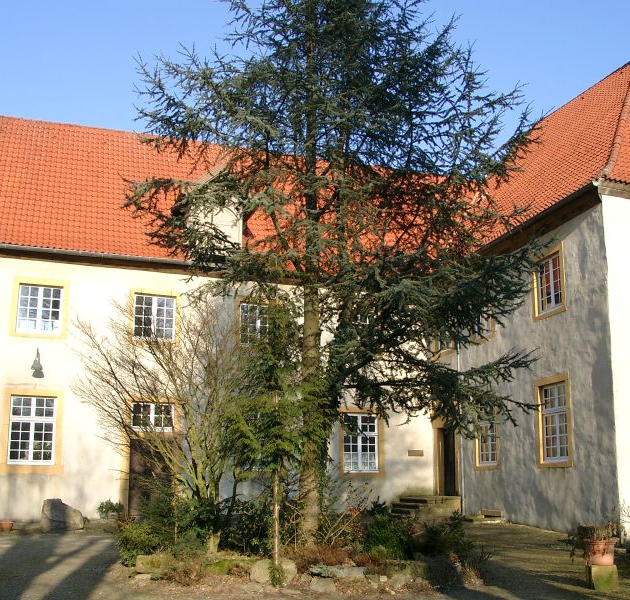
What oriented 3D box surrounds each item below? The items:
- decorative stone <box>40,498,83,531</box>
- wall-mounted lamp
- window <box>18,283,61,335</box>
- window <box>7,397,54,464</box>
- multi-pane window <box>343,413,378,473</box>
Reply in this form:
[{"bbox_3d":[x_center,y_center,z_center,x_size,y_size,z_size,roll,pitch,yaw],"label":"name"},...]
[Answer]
[{"bbox_3d":[-6.593,5.613,20.438,1.101,0.865,0.639,5,-14,-21],"label":"decorative stone"},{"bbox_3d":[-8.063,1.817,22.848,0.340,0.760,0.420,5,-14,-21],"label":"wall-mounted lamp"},{"bbox_3d":[-8.186,0.303,23.365,1.218,1.474,0.150,5,-14,-21],"label":"window"},{"bbox_3d":[-8.135,3.753,22.596,1.243,1.965,0.150,5,-14,-21],"label":"window"},{"bbox_3d":[1.537,4.794,26.378,1.248,1.906,0.150,5,-14,-21],"label":"multi-pane window"}]

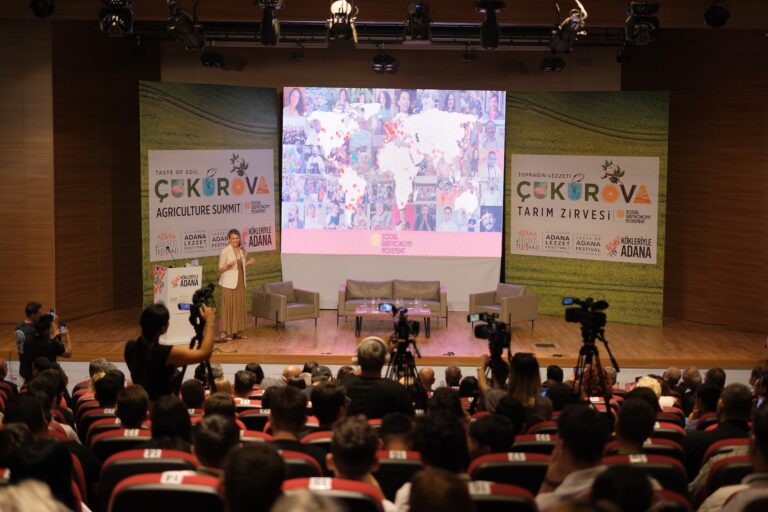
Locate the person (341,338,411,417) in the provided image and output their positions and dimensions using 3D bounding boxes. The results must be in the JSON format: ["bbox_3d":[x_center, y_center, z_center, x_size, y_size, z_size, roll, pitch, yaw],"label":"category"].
[{"bbox_3d":[-0.050,1.226,7.041,0.550,1.426,0.750,1,5,0],"label":"person"}]

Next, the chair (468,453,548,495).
[{"bbox_3d":[0.636,1.385,5.476,0.550,0.950,0.640,1,6,0],"label":"chair"}]

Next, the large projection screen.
[{"bbox_3d":[0.156,-0.978,19.153,3.980,4.000,0.120,1,6,0],"label":"large projection screen"}]

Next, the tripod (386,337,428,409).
[{"bbox_3d":[0.157,1.341,8.740,0.750,1.400,0.720,1,6,0],"label":"tripod"}]

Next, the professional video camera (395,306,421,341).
[{"bbox_3d":[0.187,0.548,8.656,0.200,0.290,0.360,1,6,5],"label":"professional video camera"}]

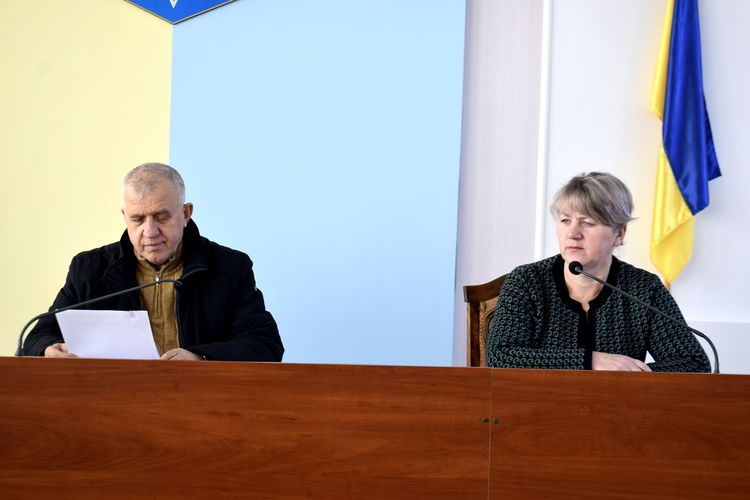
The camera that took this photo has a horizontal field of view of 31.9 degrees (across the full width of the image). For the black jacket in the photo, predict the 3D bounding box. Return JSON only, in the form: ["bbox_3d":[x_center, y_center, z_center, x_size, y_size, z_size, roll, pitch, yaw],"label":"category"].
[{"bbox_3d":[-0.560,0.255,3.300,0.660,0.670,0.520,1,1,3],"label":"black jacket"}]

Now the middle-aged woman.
[{"bbox_3d":[0.545,0.430,3.250,0.570,1.250,0.780,2,1,7],"label":"middle-aged woman"}]

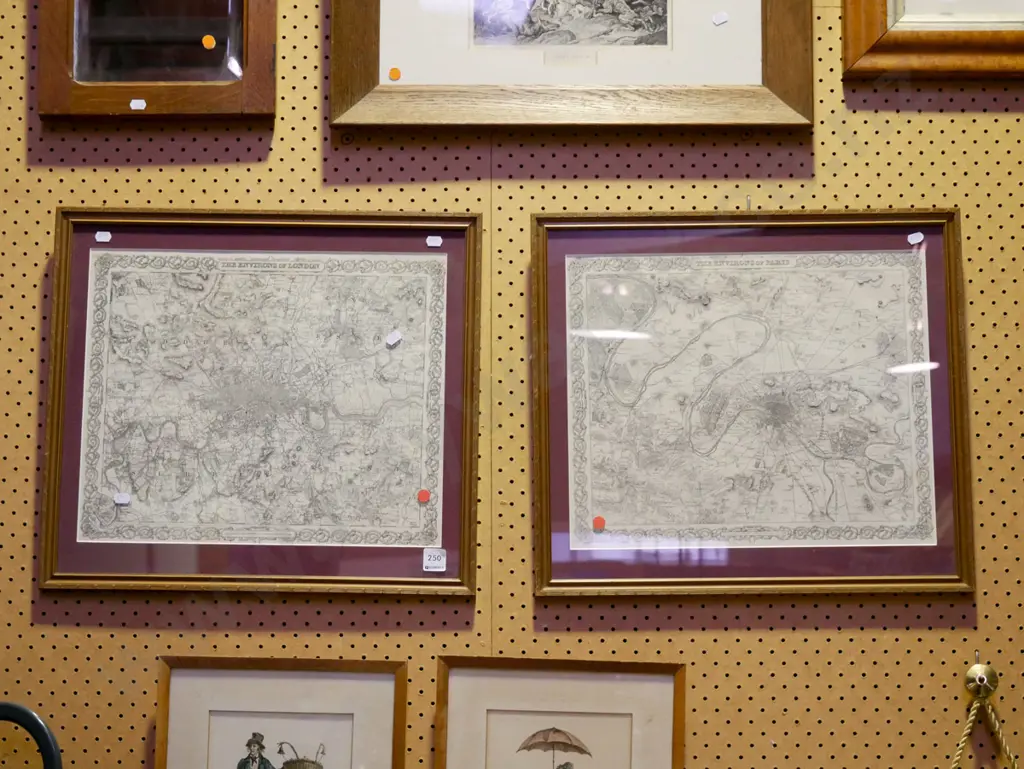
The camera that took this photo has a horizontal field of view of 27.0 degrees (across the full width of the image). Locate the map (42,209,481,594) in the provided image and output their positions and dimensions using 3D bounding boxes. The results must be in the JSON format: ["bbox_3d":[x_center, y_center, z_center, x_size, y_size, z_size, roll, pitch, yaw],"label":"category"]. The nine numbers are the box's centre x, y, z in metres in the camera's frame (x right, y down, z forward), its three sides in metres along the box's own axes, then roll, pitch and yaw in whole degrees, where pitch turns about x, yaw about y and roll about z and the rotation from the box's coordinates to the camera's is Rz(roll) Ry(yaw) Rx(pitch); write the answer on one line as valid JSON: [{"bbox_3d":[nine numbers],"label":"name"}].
[{"bbox_3d":[-0.278,0.018,2.396,0.482,0.430,0.025,1,-8,0],"label":"map"}]

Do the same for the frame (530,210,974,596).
[{"bbox_3d":[0.266,0.019,2.393,0.484,0.431,0.025,-1,-8,1],"label":"frame"}]

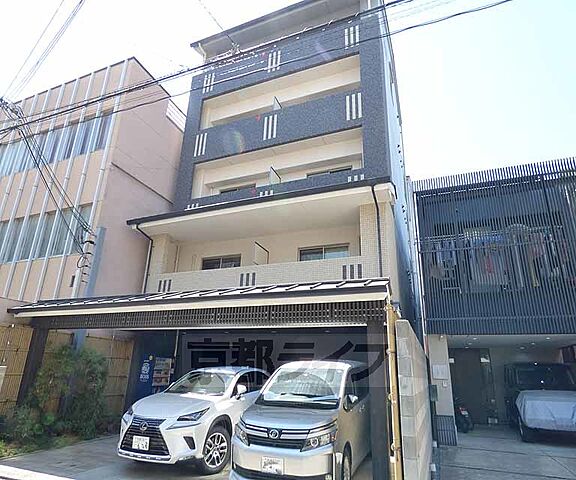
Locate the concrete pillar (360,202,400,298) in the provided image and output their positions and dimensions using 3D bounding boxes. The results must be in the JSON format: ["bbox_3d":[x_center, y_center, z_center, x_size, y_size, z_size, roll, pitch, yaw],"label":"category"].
[{"bbox_3d":[2.312,0.342,8.870,0.689,2.380,0.750,-7,-20,22],"label":"concrete pillar"}]

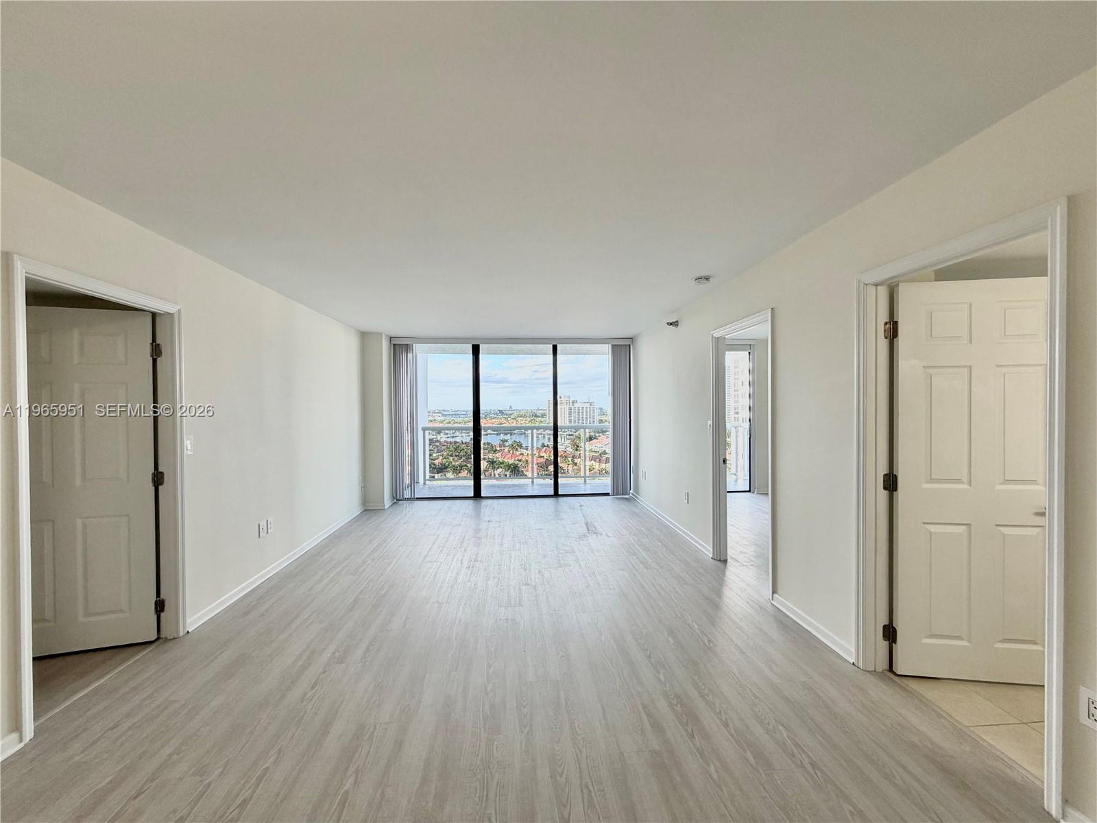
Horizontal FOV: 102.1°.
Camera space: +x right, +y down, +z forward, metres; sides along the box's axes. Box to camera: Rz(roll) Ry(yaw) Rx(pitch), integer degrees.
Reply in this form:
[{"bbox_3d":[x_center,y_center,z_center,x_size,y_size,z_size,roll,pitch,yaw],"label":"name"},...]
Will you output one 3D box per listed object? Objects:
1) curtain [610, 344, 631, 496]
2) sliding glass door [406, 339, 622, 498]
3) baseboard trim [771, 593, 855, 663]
[{"bbox_3d":[1.113,0.136,6.870,0.300,2.330,0.100,-1,1,-4],"label":"curtain"},{"bbox_3d":[-0.507,0.134,6.863,3.400,2.390,0.100,-1,1,-4],"label":"sliding glass door"},{"bbox_3d":[1.628,1.331,2.779,0.018,0.077,0.755,-1,1,-4],"label":"baseboard trim"}]

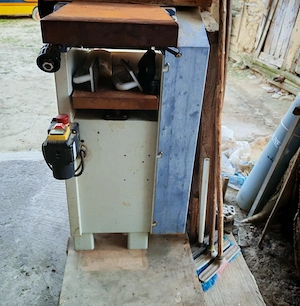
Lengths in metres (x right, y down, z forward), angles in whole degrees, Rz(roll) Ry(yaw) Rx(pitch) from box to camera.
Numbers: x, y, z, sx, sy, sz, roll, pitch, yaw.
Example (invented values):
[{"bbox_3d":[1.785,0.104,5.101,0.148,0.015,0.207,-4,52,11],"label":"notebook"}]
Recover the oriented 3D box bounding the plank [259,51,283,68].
[{"bbox_3d":[2.253,-1.751,5.819,0.040,0.125,0.702,-6,31,-15],"label":"plank"}]

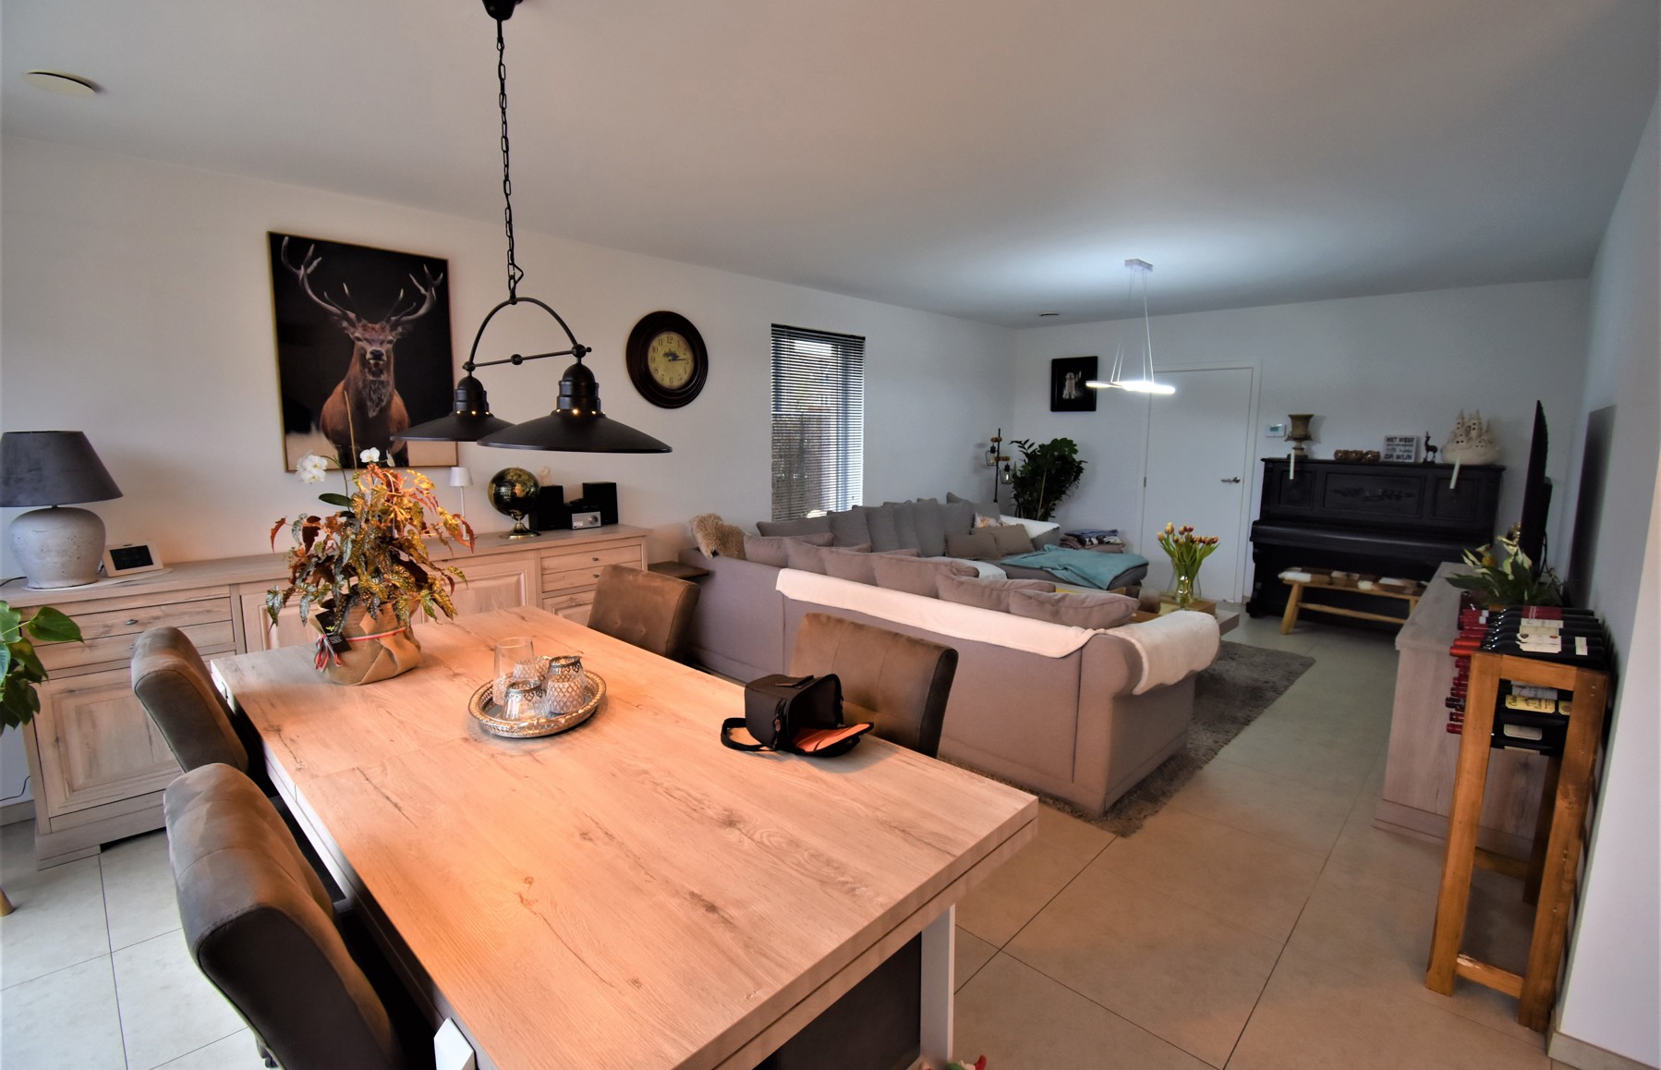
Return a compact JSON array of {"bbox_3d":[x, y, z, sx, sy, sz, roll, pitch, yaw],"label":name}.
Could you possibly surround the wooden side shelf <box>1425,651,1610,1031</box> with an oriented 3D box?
[{"bbox_3d":[1.967,0.751,2.002,0.235,0.945,0.720,9,12,44],"label":"wooden side shelf"}]

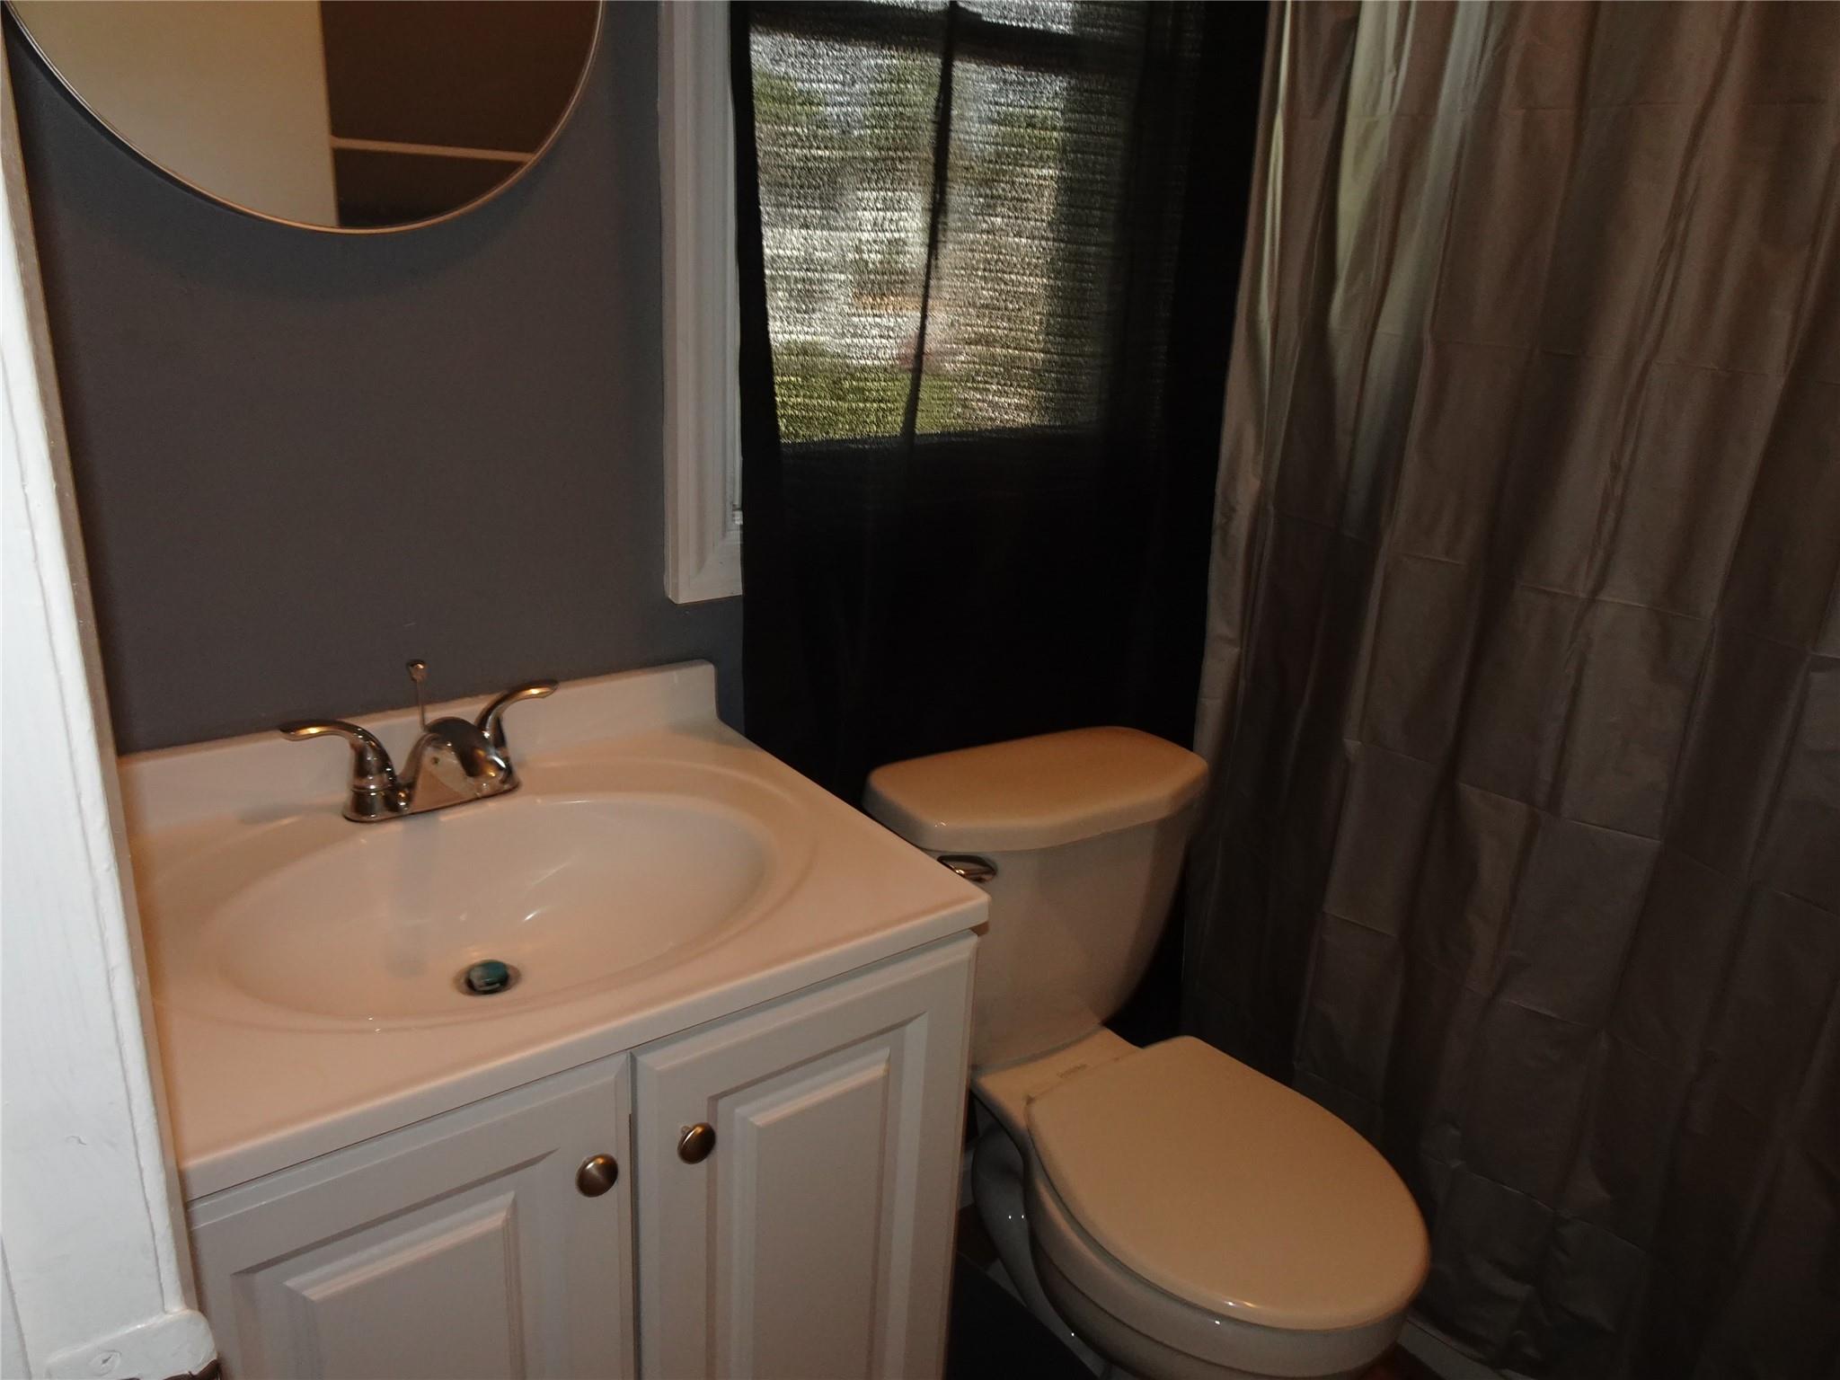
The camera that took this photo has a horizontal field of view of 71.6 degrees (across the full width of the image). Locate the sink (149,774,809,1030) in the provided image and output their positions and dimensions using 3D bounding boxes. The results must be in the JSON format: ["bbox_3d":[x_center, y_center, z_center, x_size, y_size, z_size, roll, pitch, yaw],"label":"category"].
[{"bbox_3d":[-0.346,0.214,1.071,0.520,0.140,0.365,-12,25,-36],"label":"sink"}]

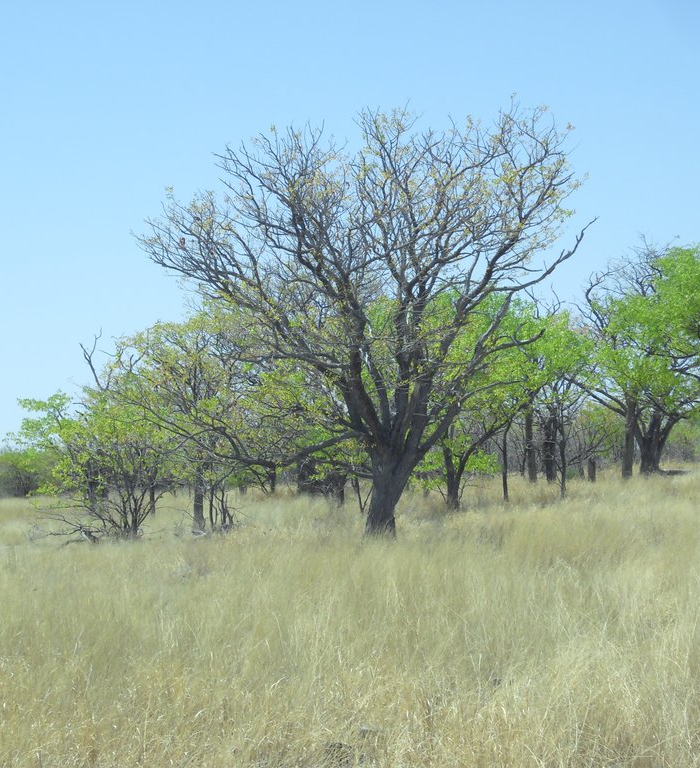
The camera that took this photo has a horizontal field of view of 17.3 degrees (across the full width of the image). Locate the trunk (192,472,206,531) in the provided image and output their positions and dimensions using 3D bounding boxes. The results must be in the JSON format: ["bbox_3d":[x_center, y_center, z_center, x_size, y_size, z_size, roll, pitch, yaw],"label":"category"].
[{"bbox_3d":[-2.739,2.139,42.000,0.240,1.140,0.240,-2,-1,0],"label":"trunk"}]

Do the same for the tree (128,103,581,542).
[{"bbox_3d":[0.222,-1.054,38.000,7.300,7.150,6.600,-2,-1,0],"label":"tree"}]

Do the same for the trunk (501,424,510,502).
[{"bbox_3d":[3.707,1.895,55.000,0.170,1.870,0.170,-2,-1,0],"label":"trunk"}]

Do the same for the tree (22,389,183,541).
[{"bbox_3d":[-4.305,1.378,39.500,2.750,2.650,2.500,-2,-1,0],"label":"tree"}]

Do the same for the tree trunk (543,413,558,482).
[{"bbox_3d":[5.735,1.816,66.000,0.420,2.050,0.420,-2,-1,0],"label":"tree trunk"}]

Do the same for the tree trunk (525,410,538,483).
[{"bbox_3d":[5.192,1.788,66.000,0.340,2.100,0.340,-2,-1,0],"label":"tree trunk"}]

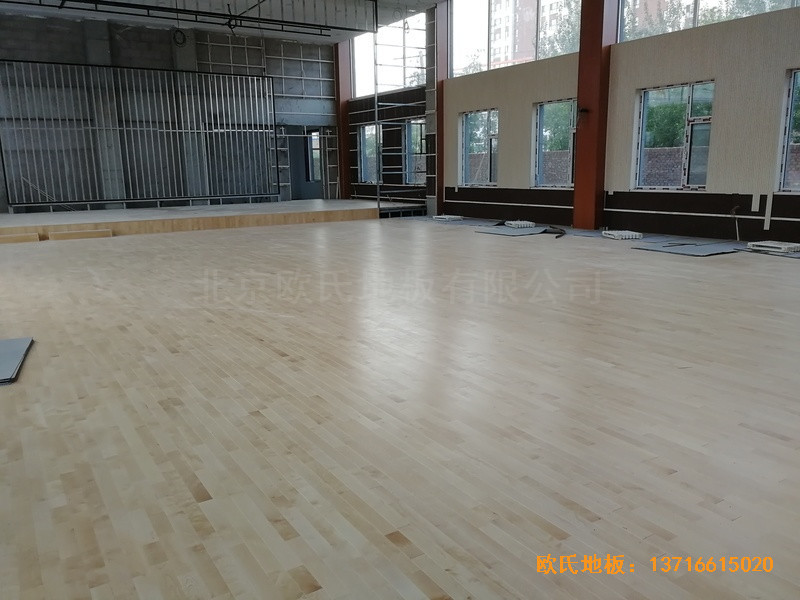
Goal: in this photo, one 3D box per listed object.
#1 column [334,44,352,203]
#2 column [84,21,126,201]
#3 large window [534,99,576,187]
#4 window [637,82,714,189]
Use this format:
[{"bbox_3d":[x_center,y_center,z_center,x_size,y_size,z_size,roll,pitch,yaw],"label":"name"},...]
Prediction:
[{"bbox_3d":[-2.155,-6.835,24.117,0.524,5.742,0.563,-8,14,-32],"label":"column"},{"bbox_3d":[-9.301,-5.759,19.702,0.601,5.723,0.543,-8,14,-32],"label":"column"},{"bbox_3d":[3.993,-3.835,15.411,0.150,2.095,1.765,-8,14,-32],"label":"large window"},{"bbox_3d":[5.662,-3.327,12.861,0.150,2.095,1.765,-8,14,-32],"label":"window"}]

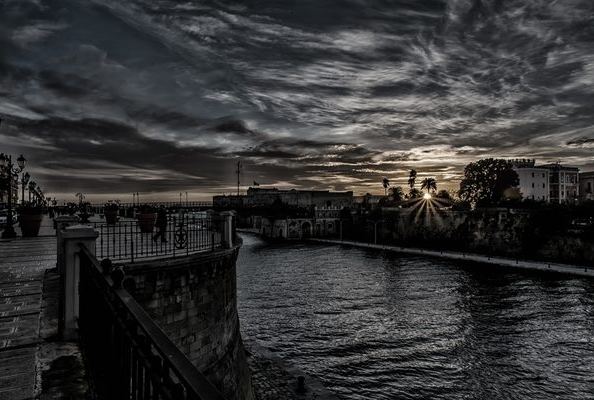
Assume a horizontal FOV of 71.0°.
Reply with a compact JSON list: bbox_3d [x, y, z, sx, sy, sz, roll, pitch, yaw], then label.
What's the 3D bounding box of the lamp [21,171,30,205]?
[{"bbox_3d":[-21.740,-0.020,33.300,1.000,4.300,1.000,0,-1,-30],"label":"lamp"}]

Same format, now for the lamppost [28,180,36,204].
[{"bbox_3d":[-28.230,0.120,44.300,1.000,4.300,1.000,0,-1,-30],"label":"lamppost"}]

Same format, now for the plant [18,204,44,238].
[{"bbox_3d":[-14.710,1.080,23.000,1.420,1.870,1.420,0,-1,0],"label":"plant"}]

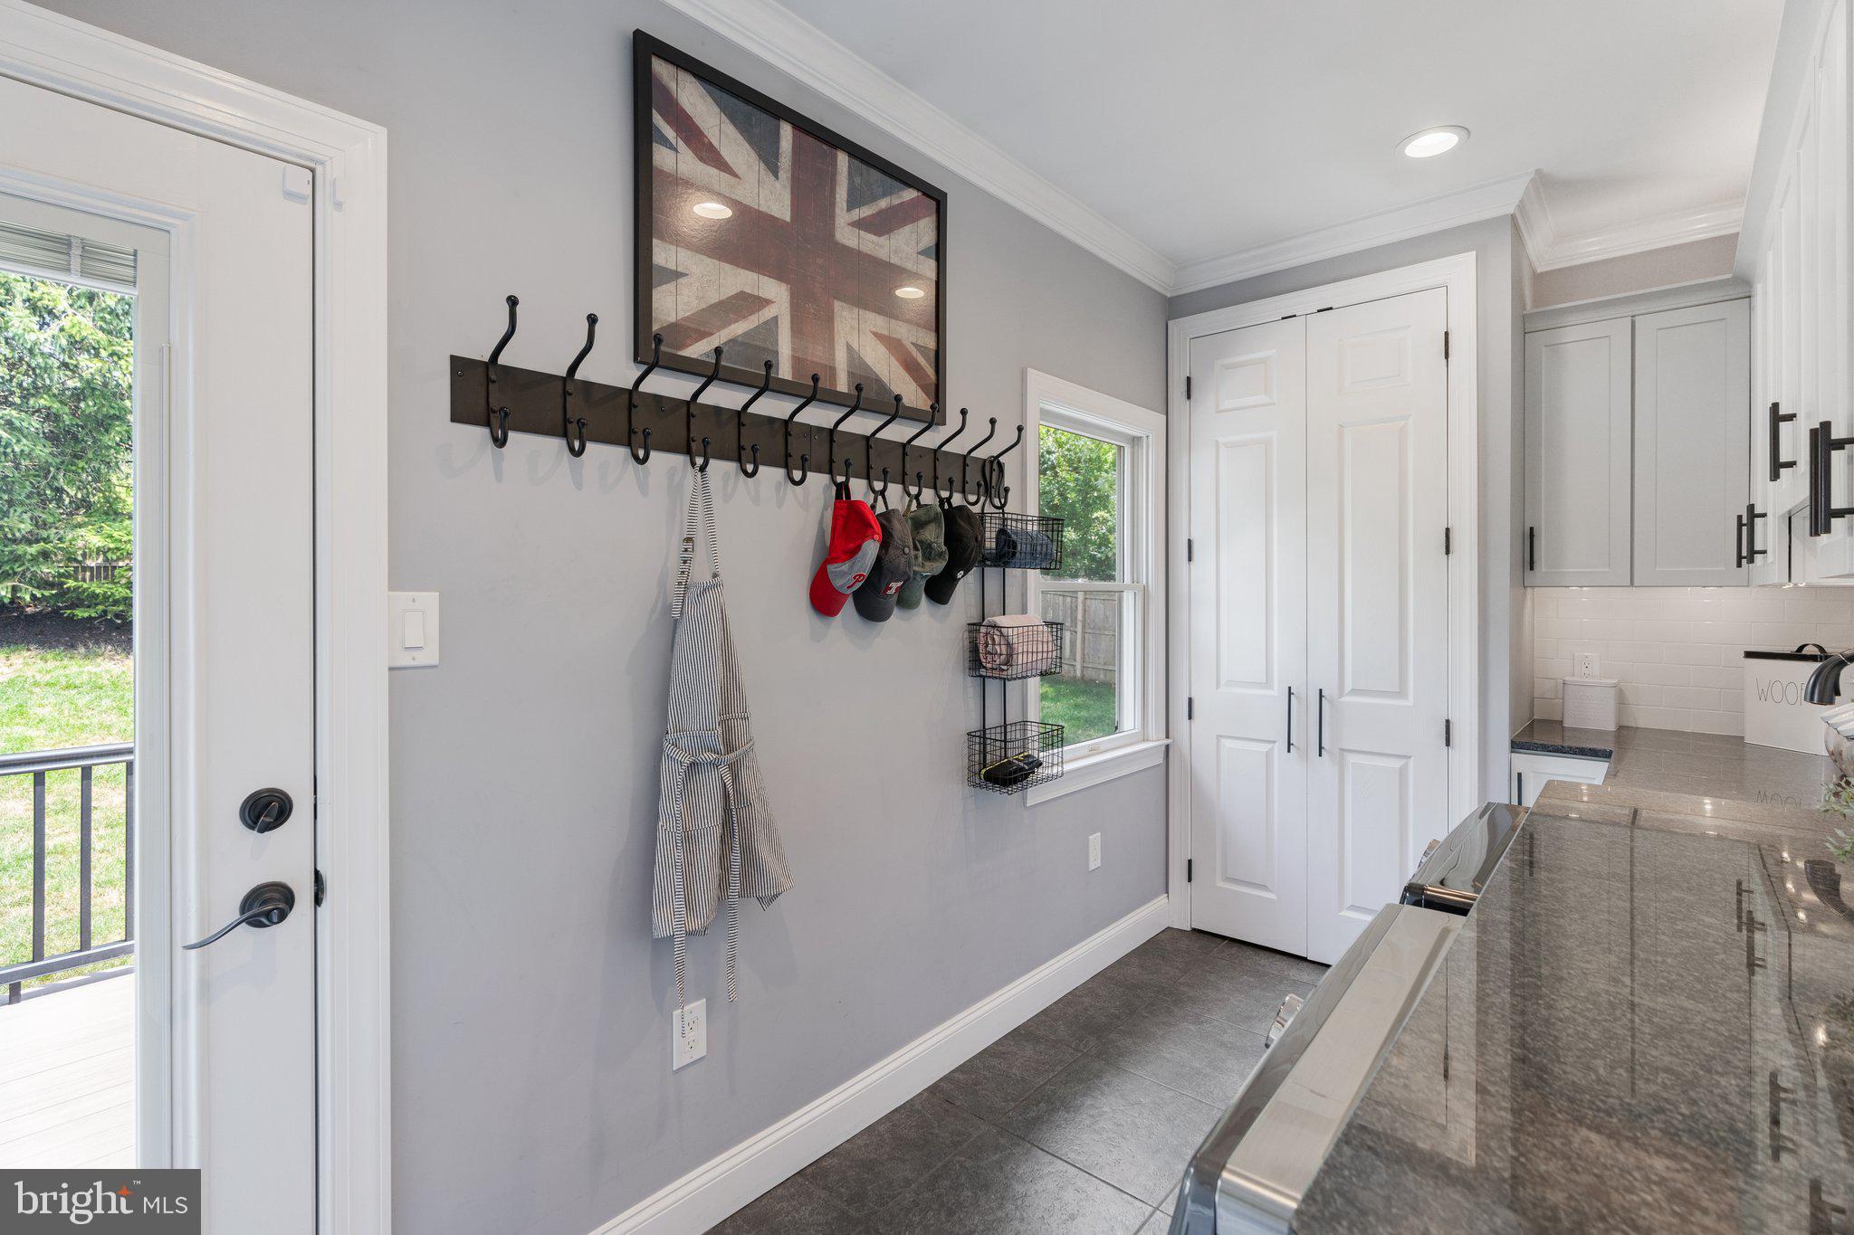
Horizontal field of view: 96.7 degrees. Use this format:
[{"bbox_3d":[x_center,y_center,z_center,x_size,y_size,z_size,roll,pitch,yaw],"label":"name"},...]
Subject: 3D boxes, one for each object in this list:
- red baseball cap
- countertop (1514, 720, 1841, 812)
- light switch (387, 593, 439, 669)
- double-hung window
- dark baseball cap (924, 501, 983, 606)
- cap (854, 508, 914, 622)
[{"bbox_3d":[-0.180,-0.144,2.012,0.135,0.270,0.170,11,7,39],"label":"red baseball cap"},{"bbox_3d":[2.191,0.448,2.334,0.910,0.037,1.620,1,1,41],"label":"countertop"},{"bbox_3d":[-0.871,0.022,1.401,0.012,0.123,0.076,1,1,43],"label":"light switch"},{"bbox_3d":[0.636,-0.113,3.067,0.120,1.416,1.010,1,1,43],"label":"double-hung window"},{"bbox_3d":[0.082,-0.171,2.260,0.130,0.260,0.155,14,8,31],"label":"dark baseball cap"},{"bbox_3d":[-0.094,-0.130,2.099,0.170,0.270,0.135,0,7,-37],"label":"cap"}]

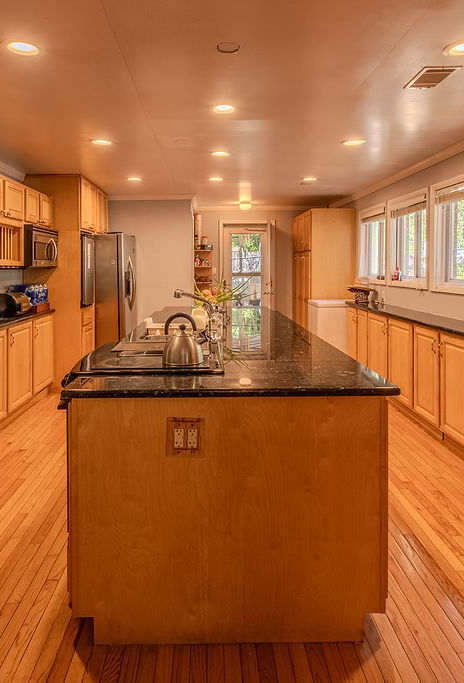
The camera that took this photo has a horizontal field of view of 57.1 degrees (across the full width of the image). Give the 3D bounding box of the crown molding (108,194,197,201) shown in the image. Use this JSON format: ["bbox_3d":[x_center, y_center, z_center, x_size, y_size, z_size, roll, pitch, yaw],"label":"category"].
[{"bbox_3d":[-1.114,-2.015,5.979,1.262,0.085,0.075,0,5,-2],"label":"crown molding"}]

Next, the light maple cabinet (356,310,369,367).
[{"bbox_3d":[1.607,0.016,4.684,0.360,0.690,0.361,0,5,-3],"label":"light maple cabinet"}]

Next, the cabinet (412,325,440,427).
[{"bbox_3d":[1.690,0.253,3.338,0.360,0.690,0.411,0,5,-3],"label":"cabinet"}]

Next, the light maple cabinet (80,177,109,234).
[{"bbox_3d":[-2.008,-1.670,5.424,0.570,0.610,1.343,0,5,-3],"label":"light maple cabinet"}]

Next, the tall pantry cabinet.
[{"bbox_3d":[1.356,-0.850,6.464,0.610,2.140,1.270,0,5,-3],"label":"tall pantry cabinet"}]

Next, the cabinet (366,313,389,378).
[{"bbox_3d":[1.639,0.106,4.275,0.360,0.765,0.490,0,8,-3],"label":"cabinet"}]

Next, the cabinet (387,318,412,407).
[{"bbox_3d":[1.672,0.189,3.800,0.360,0.765,0.460,0,8,-3],"label":"cabinet"}]

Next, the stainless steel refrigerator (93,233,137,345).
[{"bbox_3d":[-1.866,-0.564,5.905,0.860,1.795,0.910,0,8,-3],"label":"stainless steel refrigerator"}]

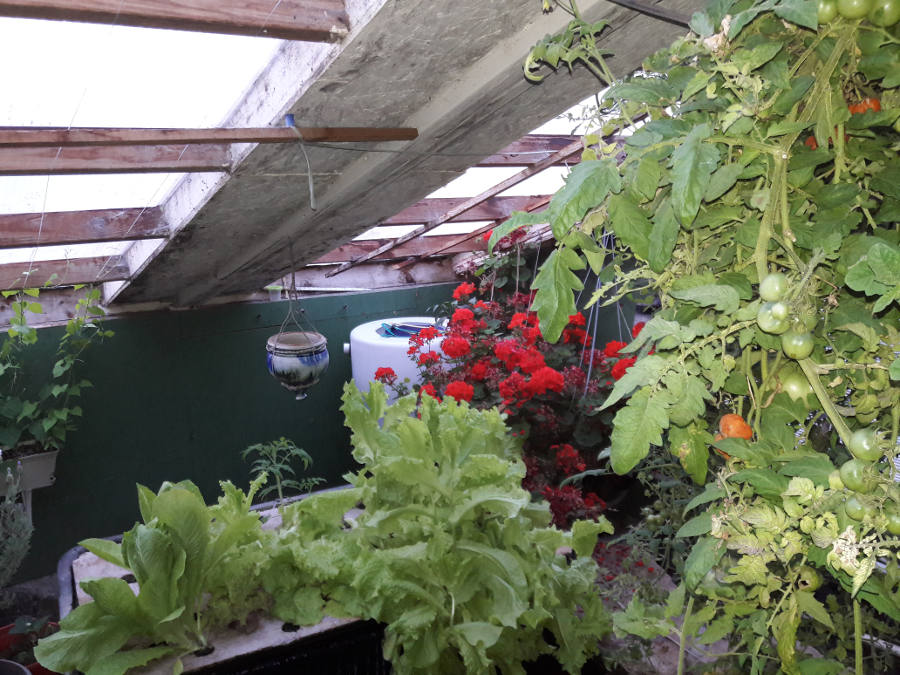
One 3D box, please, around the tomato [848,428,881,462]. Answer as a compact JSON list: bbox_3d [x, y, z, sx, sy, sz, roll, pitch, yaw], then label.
[{"bbox_3d":[0.606,0.157,1.060,0.048,0.046,0.048,-1,14,0],"label":"tomato"}]

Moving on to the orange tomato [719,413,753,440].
[{"bbox_3d":[0.451,0.142,1.150,0.053,0.048,0.053,-1,13,0],"label":"orange tomato"}]

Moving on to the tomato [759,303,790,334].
[{"bbox_3d":[0.476,-0.028,1.070,0.048,0.047,0.048,-1,13,0],"label":"tomato"}]

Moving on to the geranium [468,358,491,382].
[{"bbox_3d":[0.096,0.107,2.370,0.074,0.075,0.074,-1,13,0],"label":"geranium"}]

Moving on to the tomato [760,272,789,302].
[{"bbox_3d":[0.475,-0.073,1.070,0.043,0.041,0.043,-1,14,0],"label":"tomato"}]

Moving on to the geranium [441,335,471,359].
[{"bbox_3d":[0.018,0.029,2.320,0.093,0.078,0.090,-1,13,0],"label":"geranium"}]

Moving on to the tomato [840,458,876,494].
[{"bbox_3d":[0.596,0.202,1.060,0.050,0.048,0.050,-1,14,0],"label":"tomato"}]

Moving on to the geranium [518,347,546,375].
[{"bbox_3d":[0.255,0.074,2.250,0.087,0.080,0.085,-1,13,0],"label":"geranium"}]

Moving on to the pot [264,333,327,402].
[{"bbox_3d":[-0.495,0.103,2.380,0.203,0.198,0.203,-1,14,0],"label":"pot"}]

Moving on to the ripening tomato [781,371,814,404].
[{"bbox_3d":[0.525,0.074,1.100,0.050,0.047,0.050,-1,14,0],"label":"ripening tomato"}]

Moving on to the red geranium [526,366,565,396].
[{"bbox_3d":[0.278,0.128,2.120,0.107,0.085,0.100,-1,14,0],"label":"red geranium"}]

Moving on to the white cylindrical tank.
[{"bbox_3d":[-0.122,0.298,2.797,0.500,0.660,0.500,-1,13,0],"label":"white cylindrical tank"}]

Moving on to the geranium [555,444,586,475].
[{"bbox_3d":[0.359,0.364,2.170,0.092,0.085,0.090,-1,14,0],"label":"geranium"}]

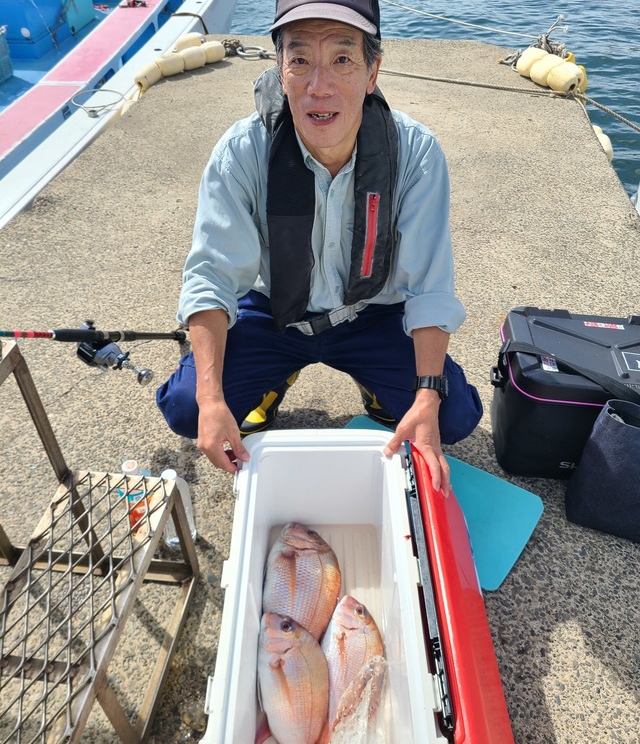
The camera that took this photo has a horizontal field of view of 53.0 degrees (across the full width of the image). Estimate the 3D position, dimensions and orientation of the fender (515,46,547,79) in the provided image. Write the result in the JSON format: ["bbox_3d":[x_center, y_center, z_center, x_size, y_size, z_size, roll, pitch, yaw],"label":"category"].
[{"bbox_3d":[1.383,-2.032,4.207,0.178,0.178,0.202,-11,41,-13],"label":"fender"}]

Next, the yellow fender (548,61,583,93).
[{"bbox_3d":[1.494,-1.801,3.924,0.178,0.178,0.202,-11,41,-13],"label":"yellow fender"}]

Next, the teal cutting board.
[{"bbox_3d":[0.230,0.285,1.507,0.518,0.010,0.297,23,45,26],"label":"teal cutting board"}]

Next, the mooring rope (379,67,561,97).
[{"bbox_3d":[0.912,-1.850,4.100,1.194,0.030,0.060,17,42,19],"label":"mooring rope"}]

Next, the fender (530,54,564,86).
[{"bbox_3d":[1.438,-1.916,4.066,0.178,0.178,0.202,-11,41,-13],"label":"fender"}]

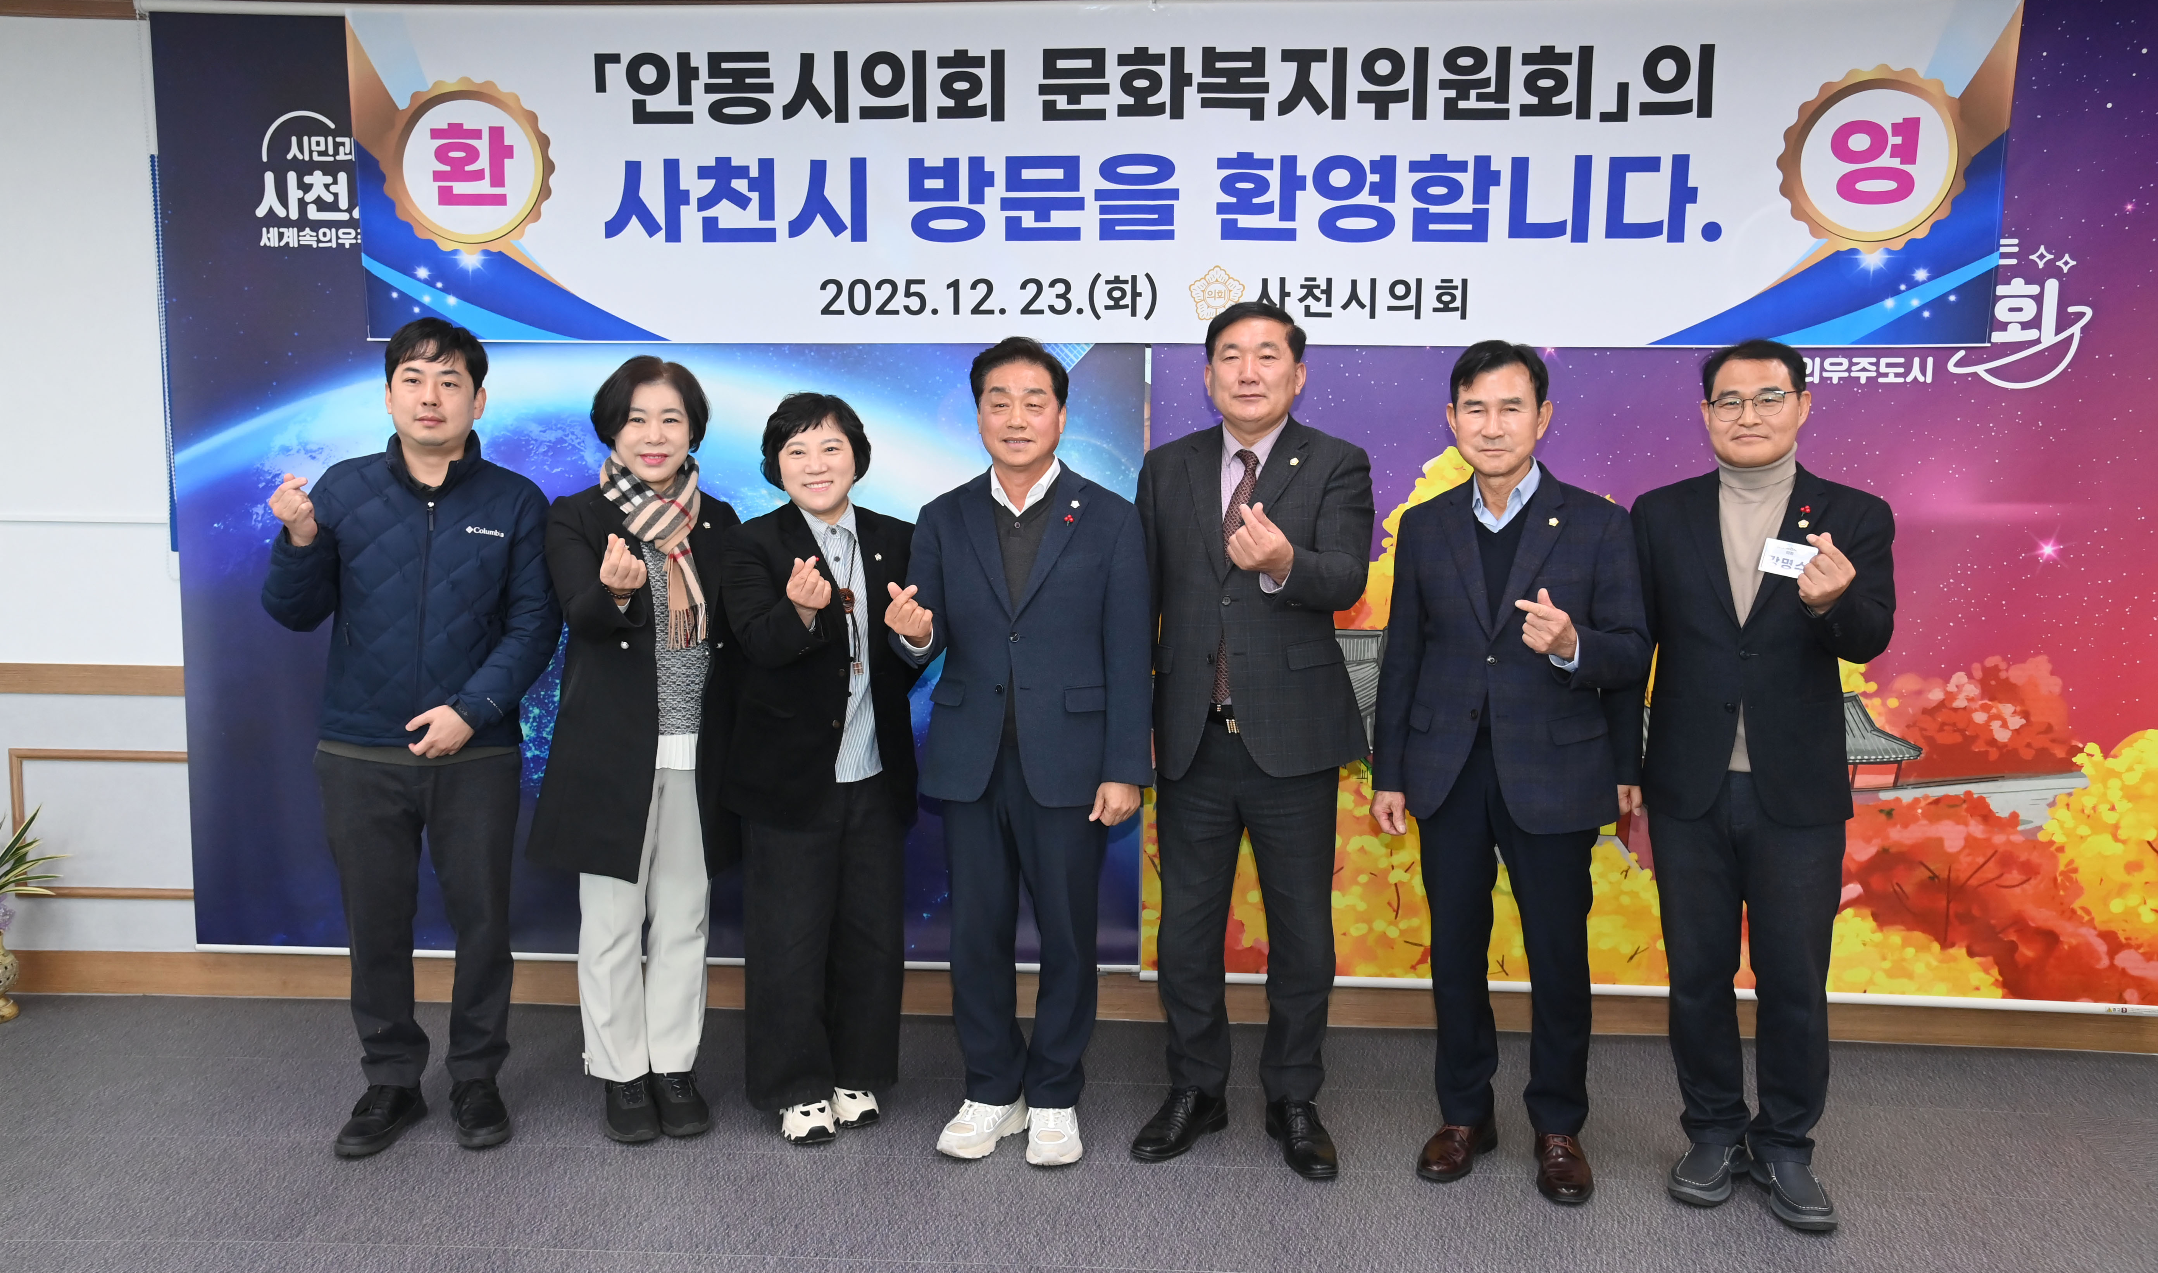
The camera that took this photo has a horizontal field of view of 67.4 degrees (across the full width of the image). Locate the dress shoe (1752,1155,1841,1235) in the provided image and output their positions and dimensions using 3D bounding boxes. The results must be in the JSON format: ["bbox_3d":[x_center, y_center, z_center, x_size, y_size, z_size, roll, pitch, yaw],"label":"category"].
[{"bbox_3d":[1.399,1.052,3.196,0.112,0.115,0.285,0,6,-3],"label":"dress shoe"}]

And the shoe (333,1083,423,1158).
[{"bbox_3d":[-1.481,1.002,3.464,0.112,0.115,0.285,1,6,10],"label":"shoe"}]

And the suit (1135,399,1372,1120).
[{"bbox_3d":[0.365,0.265,3.422,0.530,1.430,0.330,1,6,8],"label":"suit"}]

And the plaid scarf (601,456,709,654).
[{"bbox_3d":[-0.909,-0.180,3.459,0.220,0.420,0.200,-1,6,-15],"label":"plaid scarf"}]

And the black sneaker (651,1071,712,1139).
[{"bbox_3d":[-0.878,1.006,3.577,0.100,0.100,0.250,-2,6,-25],"label":"black sneaker"}]

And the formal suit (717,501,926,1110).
[{"bbox_3d":[-0.556,0.376,3.501,0.450,1.330,0.360,-1,6,-14],"label":"formal suit"}]

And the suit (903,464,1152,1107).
[{"bbox_3d":[-0.108,0.325,3.406,0.530,1.370,0.360,1,5,3],"label":"suit"}]

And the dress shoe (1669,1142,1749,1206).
[{"bbox_3d":[1.281,1.042,3.287,0.112,0.115,0.285,4,7,33],"label":"dress shoe"}]

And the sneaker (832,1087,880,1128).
[{"bbox_3d":[-0.521,0.995,3.619,0.100,0.115,0.255,-2,6,-25],"label":"sneaker"}]

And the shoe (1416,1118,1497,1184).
[{"bbox_3d":[0.789,1.031,3.382,0.108,0.110,0.285,4,7,33],"label":"shoe"}]

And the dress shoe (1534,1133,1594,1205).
[{"bbox_3d":[0.982,1.044,3.314,0.105,0.105,0.280,1,5,6],"label":"dress shoe"}]

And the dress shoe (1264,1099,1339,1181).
[{"bbox_3d":[0.465,1.027,3.397,0.105,0.110,0.290,-1,6,-12],"label":"dress shoe"}]

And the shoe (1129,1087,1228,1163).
[{"bbox_3d":[0.216,1.019,3.456,0.285,0.115,0.105,-5,8,-45],"label":"shoe"}]

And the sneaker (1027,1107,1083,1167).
[{"bbox_3d":[-0.047,1.012,3.460,0.116,0.120,0.295,1,6,2],"label":"sneaker"}]

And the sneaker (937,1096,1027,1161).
[{"bbox_3d":[-0.203,1.014,3.472,0.110,0.115,0.285,5,7,40],"label":"sneaker"}]

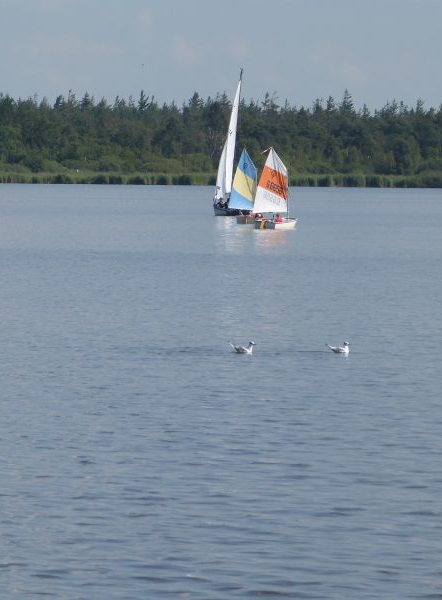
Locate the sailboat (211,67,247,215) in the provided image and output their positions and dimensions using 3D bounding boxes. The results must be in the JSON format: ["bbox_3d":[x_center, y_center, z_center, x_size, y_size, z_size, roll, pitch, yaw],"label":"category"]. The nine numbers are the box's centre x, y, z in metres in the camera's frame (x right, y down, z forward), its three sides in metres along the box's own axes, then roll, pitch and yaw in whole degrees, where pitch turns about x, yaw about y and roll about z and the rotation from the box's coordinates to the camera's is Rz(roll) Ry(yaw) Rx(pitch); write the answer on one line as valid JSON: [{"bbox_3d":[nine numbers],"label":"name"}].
[{"bbox_3d":[0.605,-8.281,322.000,2.150,7.750,6.400,0,1,8],"label":"sailboat"}]

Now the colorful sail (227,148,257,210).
[{"bbox_3d":[0.967,-5.327,270.500,0.350,2.700,2.050,1,2,37],"label":"colorful sail"}]

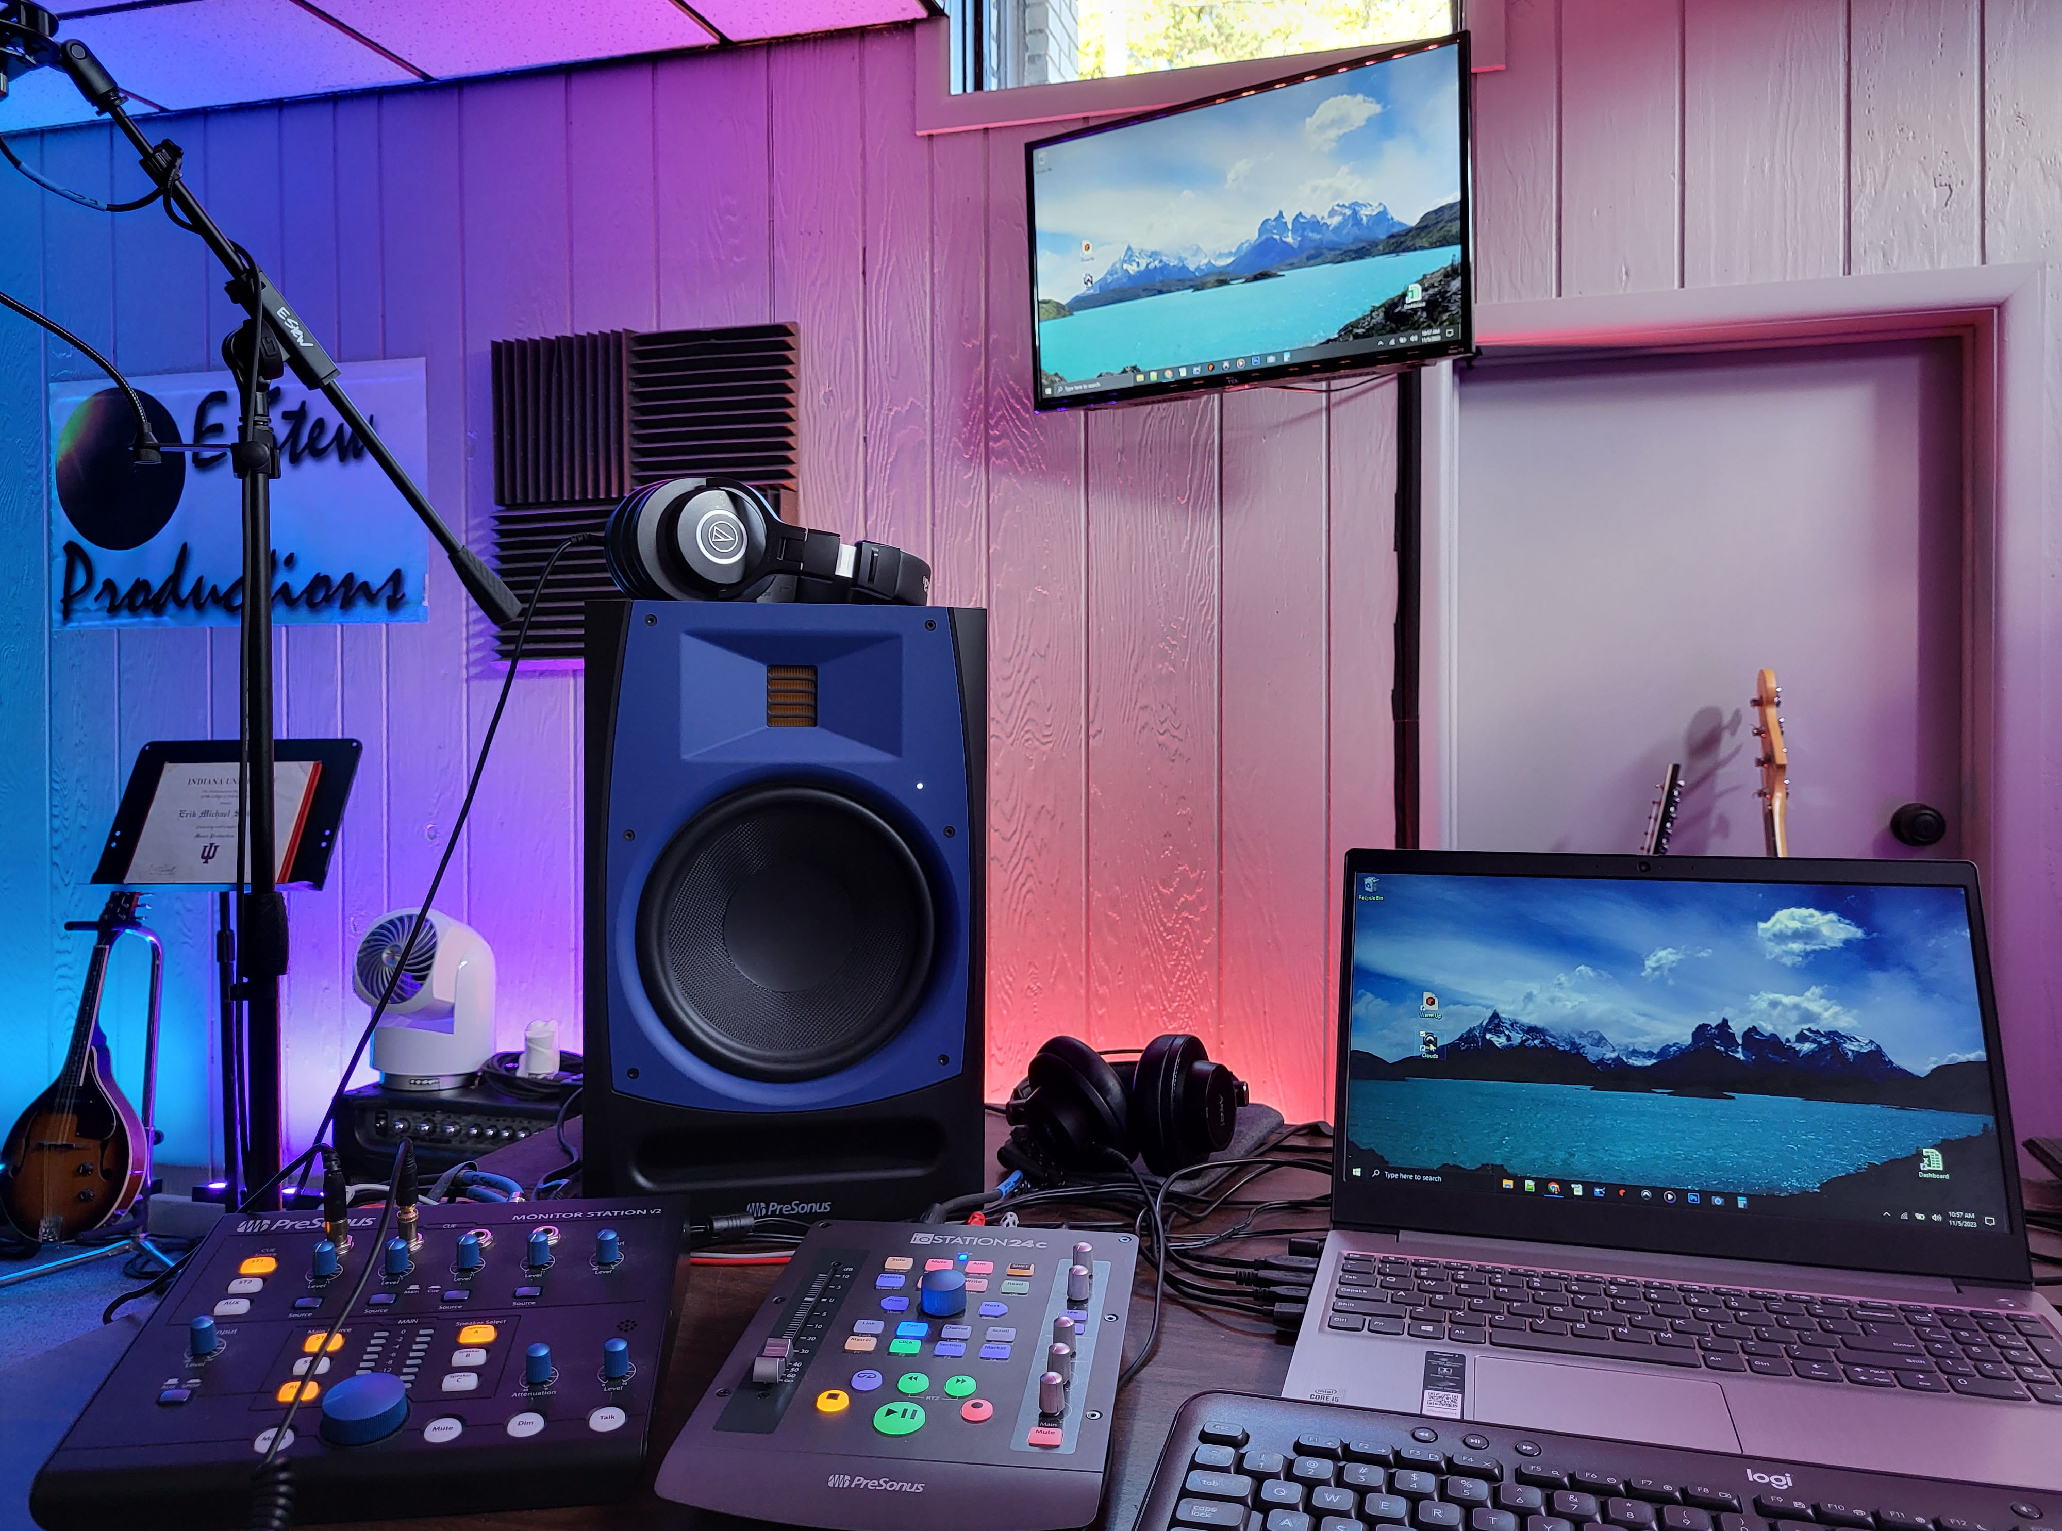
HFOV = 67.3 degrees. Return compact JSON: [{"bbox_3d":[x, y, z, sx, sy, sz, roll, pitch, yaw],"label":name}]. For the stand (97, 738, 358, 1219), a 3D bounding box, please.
[{"bbox_3d":[-1.403,0.471,2.700,0.480,1.060,0.420,0,1,13],"label":"stand"}]

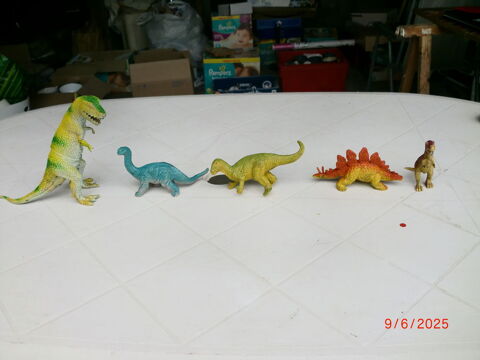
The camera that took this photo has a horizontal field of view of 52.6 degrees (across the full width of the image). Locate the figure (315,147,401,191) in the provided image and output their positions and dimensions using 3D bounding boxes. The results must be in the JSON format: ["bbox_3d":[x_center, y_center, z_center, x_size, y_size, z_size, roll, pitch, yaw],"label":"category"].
[{"bbox_3d":[0.215,-0.025,0.881,0.163,0.074,0.050,-1,28,5],"label":"figure"}]

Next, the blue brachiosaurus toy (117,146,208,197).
[{"bbox_3d":[-0.139,-0.022,0.898,0.167,0.090,0.052,-1,28,5],"label":"blue brachiosaurus toy"}]

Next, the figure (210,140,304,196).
[{"bbox_3d":[0.032,-0.027,0.885,0.172,0.094,0.055,-1,28,5],"label":"figure"}]

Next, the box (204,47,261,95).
[{"bbox_3d":[-0.035,-0.716,3.441,0.380,0.355,0.250,-1,28,5],"label":"box"}]

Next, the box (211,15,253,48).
[{"bbox_3d":[-0.046,-1.107,3.567,0.278,0.230,0.240,-2,28,3],"label":"box"}]

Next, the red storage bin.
[{"bbox_3d":[0.503,-0.714,3.419,0.455,0.310,0.380,-1,28,5],"label":"red storage bin"}]

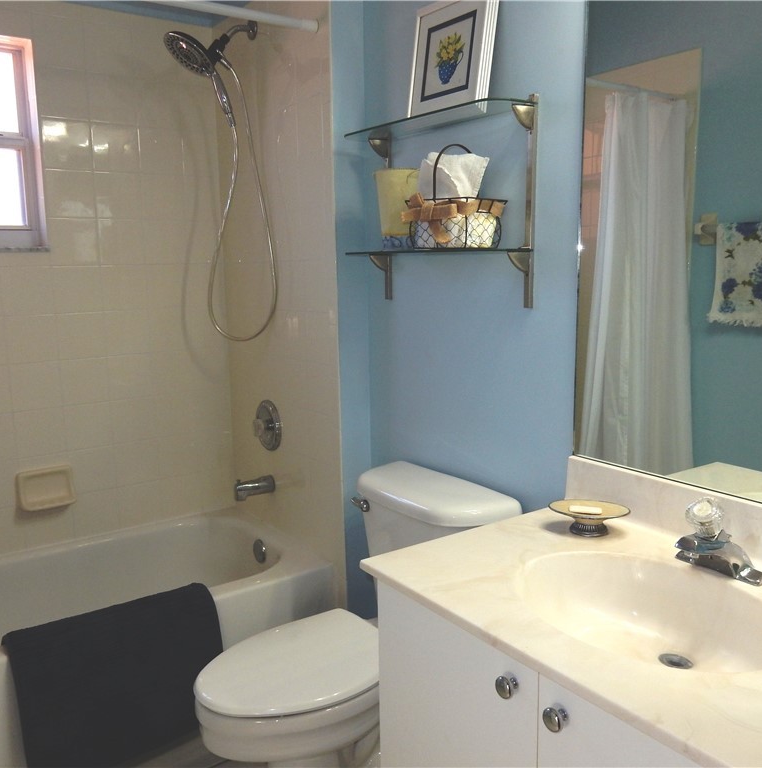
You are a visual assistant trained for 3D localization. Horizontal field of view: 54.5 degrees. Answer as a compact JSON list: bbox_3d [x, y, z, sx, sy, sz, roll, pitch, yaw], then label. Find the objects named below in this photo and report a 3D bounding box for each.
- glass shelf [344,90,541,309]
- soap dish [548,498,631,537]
[{"bbox_3d":[0.123,-0.433,1.856,0.137,0.469,0.589,-7,11,-35],"label":"glass shelf"},{"bbox_3d":[0.414,0.269,1.467,0.146,0.047,0.112,2,10,20],"label":"soap dish"}]

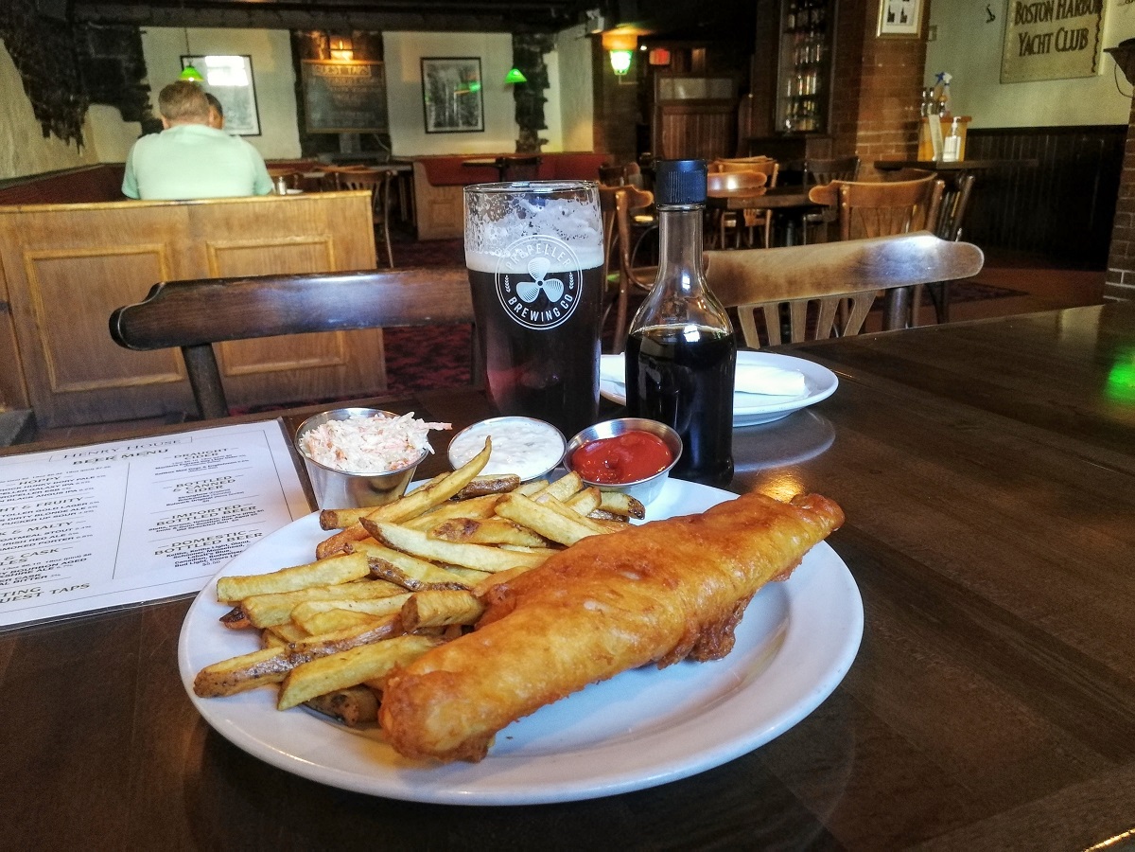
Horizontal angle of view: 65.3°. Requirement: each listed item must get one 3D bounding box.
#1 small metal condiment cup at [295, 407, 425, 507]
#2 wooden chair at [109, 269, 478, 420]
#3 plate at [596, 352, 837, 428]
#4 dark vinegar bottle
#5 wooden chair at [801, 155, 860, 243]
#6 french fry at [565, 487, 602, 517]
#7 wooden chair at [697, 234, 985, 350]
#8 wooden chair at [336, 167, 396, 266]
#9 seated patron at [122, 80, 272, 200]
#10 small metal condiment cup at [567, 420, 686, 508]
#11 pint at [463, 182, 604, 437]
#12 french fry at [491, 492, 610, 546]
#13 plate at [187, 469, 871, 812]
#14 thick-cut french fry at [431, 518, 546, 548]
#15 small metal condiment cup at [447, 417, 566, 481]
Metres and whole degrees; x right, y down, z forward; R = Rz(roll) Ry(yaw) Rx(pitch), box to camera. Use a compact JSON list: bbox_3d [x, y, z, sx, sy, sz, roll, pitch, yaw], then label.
[{"bbox_3d":[-0.107,0.025,0.456,0.065,0.042,0.065,9,29,-6],"label":"small metal condiment cup"},{"bbox_3d":[-0.197,0.300,0.872,0.500,0.840,0.520,-5,18,-11],"label":"wooden chair"},{"bbox_3d":[0.116,-0.029,0.718,0.202,0.023,0.202,-1,18,0],"label":"plate"},{"bbox_3d":[0.070,-0.061,0.541,0.066,0.192,0.066,-1,18,0],"label":"dark vinegar bottle"},{"bbox_3d":[1.364,-1.122,5.230,0.500,0.840,0.520,-11,20,-27],"label":"wooden chair"},{"bbox_3d":[0.003,0.040,0.432,0.045,0.013,0.014,-29,30,-30],"label":"french fry"},{"bbox_3d":[0.383,0.240,0.986,0.450,0.836,0.510,-9,19,-22],"label":"wooden chair"},{"bbox_3d":[-1.454,-1.409,6.378,0.450,0.836,0.510,-7,18,-17],"label":"wooden chair"},{"bbox_3d":[-1.518,-0.804,3.793,0.580,1.240,0.750,-7,18,-18],"label":"seated patron"},{"bbox_3d":[0.031,0.025,0.467,0.062,0.030,0.062,-6,32,4],"label":"small metal condiment cup"},{"bbox_3d":[-0.021,-0.065,0.579,0.088,0.173,0.088,-2,17,0],"label":"pint"},{"bbox_3d":[-0.004,0.045,0.405,0.062,0.013,0.014,16,24,29],"label":"french fry"},{"bbox_3d":[-0.018,0.075,0.382,0.275,0.025,0.275,-2,17,0],"label":"plate"},{"bbox_3d":[-0.034,0.050,0.404,0.059,0.013,0.014,3,18,0],"label":"thick-cut french fry"},{"bbox_3d":[-0.032,0.025,0.484,0.064,0.032,0.064,-3,33,2],"label":"small metal condiment cup"}]

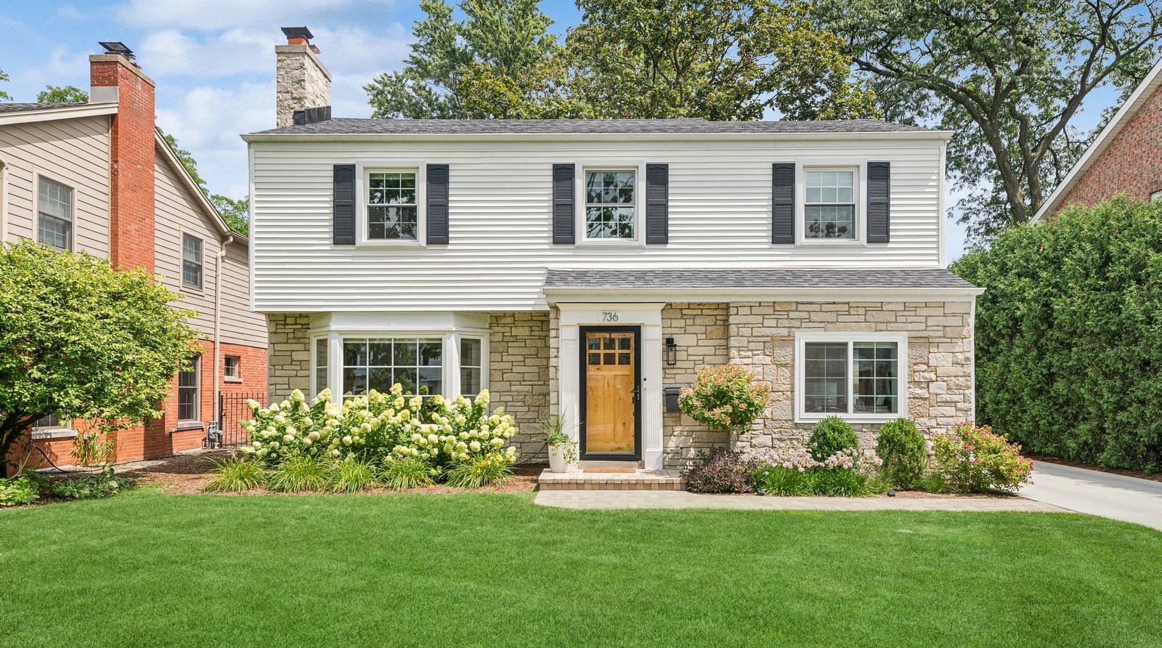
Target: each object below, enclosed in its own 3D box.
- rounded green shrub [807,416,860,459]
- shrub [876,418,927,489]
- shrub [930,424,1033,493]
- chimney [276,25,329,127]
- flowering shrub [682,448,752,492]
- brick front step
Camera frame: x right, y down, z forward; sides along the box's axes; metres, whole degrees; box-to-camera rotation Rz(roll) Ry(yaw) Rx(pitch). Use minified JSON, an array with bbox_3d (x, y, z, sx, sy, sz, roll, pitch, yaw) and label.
[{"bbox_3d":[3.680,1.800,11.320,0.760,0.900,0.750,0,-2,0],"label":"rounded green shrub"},{"bbox_3d":[4.620,1.870,11.200,0.740,1.020,0.720,0,-2,0],"label":"shrub"},{"bbox_3d":[5.660,1.880,10.950,1.420,0.940,1.150,0,-2,0],"label":"shrub"},{"bbox_3d":[-5.360,-4.570,15.000,0.580,2.000,1.400,0,-2,0],"label":"chimney"},{"bbox_3d":[1.960,2.060,11.100,1.000,0.600,0.900,0,-2,0],"label":"flowering shrub"},{"bbox_3d":[0.445,2.300,11.400,2.070,0.170,1.150,0,-2,0],"label":"brick front step"}]

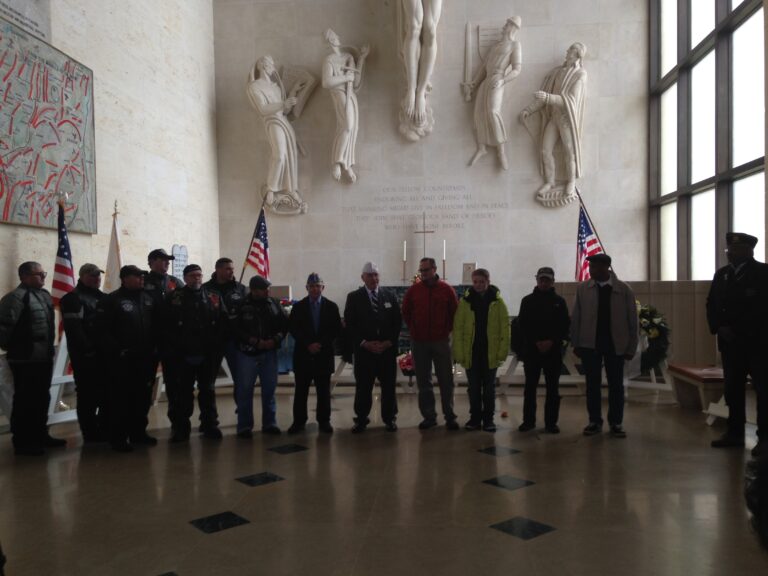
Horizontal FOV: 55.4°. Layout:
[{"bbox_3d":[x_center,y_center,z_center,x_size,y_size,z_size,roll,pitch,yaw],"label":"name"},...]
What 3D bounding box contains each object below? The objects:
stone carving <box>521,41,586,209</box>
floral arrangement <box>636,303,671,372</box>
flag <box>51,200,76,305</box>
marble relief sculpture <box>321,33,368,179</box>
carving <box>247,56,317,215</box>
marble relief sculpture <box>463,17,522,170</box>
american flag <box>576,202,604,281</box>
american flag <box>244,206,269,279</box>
[{"bbox_3d":[3.717,-3.597,16.055,1.424,3.562,0.500,-1,1,5],"label":"stone carving"},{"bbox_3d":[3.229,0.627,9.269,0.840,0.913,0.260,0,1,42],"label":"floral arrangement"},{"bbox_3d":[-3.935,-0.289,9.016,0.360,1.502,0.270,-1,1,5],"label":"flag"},{"bbox_3d":[-0.866,-4.092,16.461,1.043,3.471,0.450,-1,1,5],"label":"marble relief sculpture"},{"bbox_3d":[-2.321,-3.476,16.576,1.610,3.610,0.500,-1,1,5],"label":"carving"},{"bbox_3d":[2.397,-4.309,16.177,1.314,3.366,0.450,-1,1,5],"label":"marble relief sculpture"},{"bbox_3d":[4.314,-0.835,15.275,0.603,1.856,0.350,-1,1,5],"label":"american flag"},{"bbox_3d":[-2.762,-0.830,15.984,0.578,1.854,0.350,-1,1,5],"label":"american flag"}]

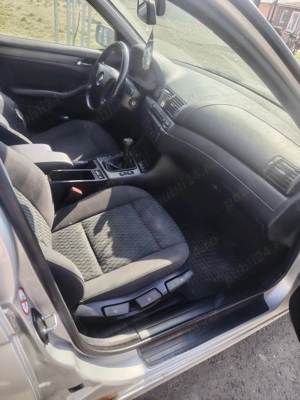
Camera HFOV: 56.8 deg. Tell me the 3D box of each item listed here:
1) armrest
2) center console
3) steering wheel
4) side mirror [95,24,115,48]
[{"bbox_3d":[-0.471,-0.159,1.133,0.290,0.080,0.145,-7,33,-27],"label":"armrest"},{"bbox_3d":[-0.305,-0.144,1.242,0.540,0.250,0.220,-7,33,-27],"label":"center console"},{"bbox_3d":[-0.224,-0.653,1.470,0.090,0.380,0.380,19,20,-38],"label":"steering wheel"},{"bbox_3d":[-0.283,-1.052,1.793,0.100,0.135,0.180,-12,36,-34],"label":"side mirror"}]

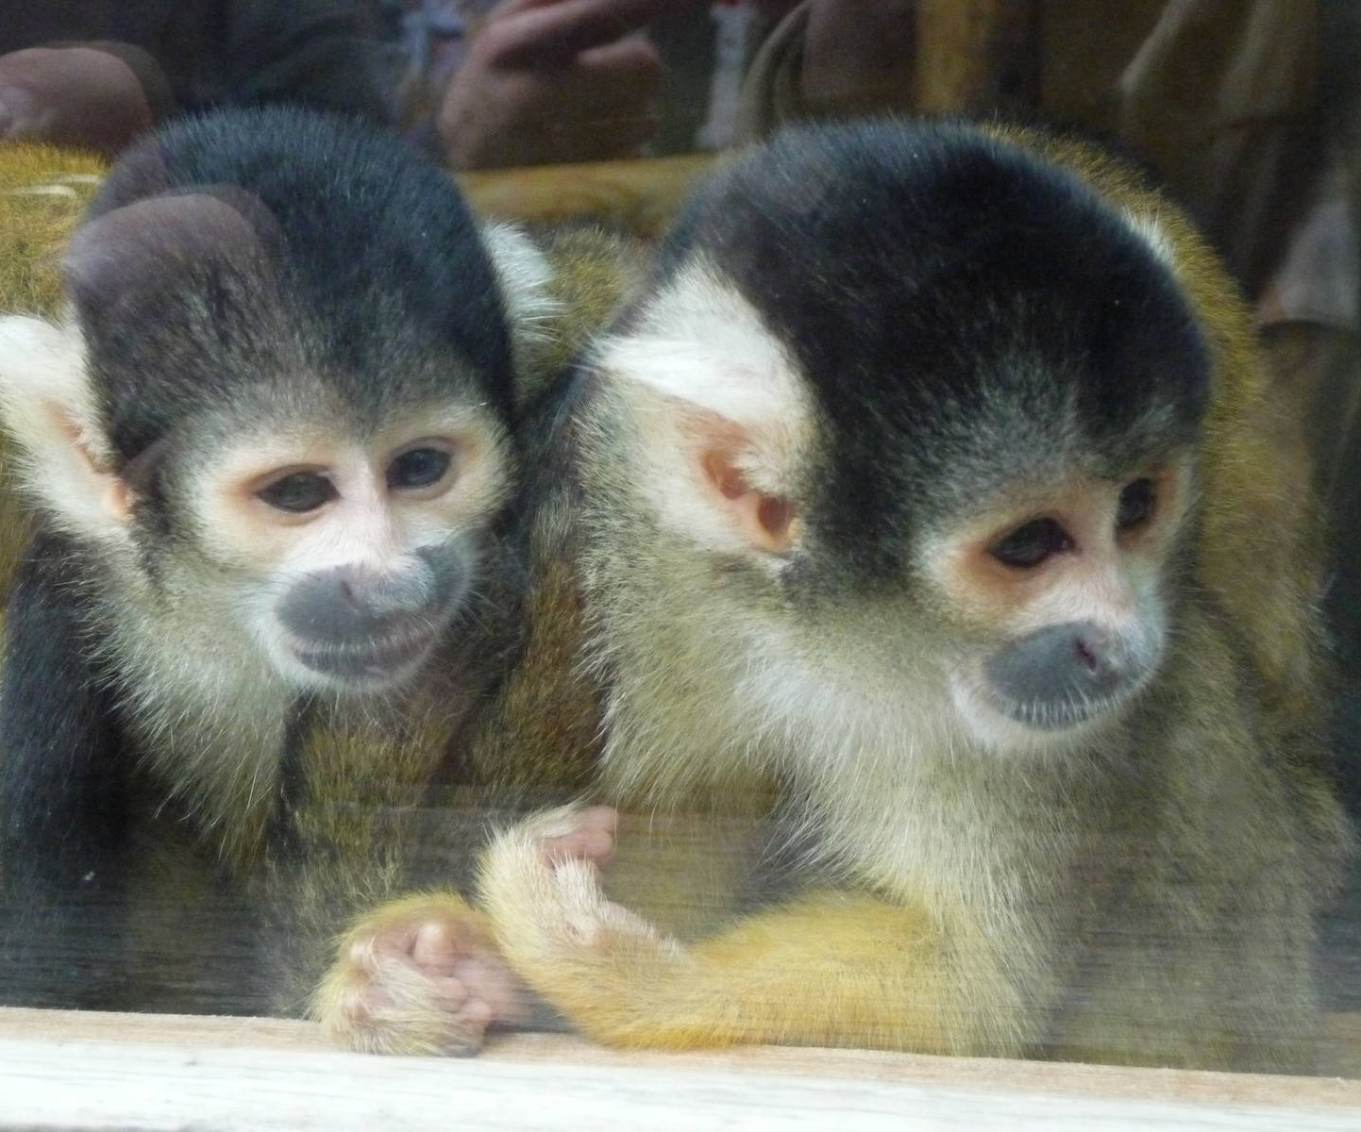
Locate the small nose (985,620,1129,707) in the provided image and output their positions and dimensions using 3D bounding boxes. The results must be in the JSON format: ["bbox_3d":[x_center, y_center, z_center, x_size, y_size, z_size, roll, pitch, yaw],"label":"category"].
[{"bbox_3d":[0.050,0.013,0.445,0.018,0.011,0.009,-20,33,-29],"label":"small nose"}]

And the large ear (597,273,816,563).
[{"bbox_3d":[0.003,-0.021,0.460,0.022,0.036,0.016,-5,9,16],"label":"large ear"}]

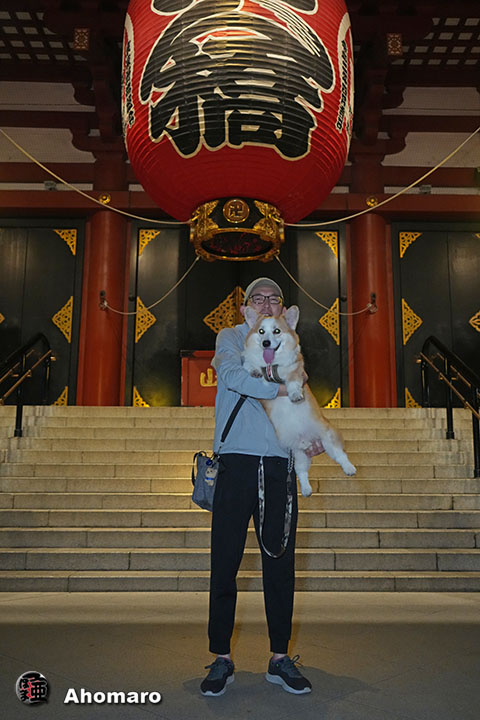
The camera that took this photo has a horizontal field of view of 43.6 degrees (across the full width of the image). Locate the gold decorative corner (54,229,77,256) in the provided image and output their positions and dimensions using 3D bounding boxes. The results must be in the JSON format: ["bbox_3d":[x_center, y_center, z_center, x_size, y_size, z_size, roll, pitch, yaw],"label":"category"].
[{"bbox_3d":[-3.159,-2.121,10.863,0.411,0.495,0.040,0,-9,0],"label":"gold decorative corner"}]

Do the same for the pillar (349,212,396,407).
[{"bbox_3d":[2.312,-0.765,10.551,0.730,3.595,0.680,0,-9,0],"label":"pillar"}]

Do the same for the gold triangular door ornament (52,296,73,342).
[{"bbox_3d":[-3.148,-0.715,10.640,0.341,0.847,0.040,0,-9,0],"label":"gold triangular door ornament"}]

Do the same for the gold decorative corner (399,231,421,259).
[{"bbox_3d":[3.104,-2.078,10.861,0.393,0.501,0.040,0,-9,0],"label":"gold decorative corner"}]

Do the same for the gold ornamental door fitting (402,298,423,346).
[{"bbox_3d":[3.072,-0.685,10.641,0.346,0.835,0.040,0,-9,0],"label":"gold ornamental door fitting"}]

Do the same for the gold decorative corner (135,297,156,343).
[{"bbox_3d":[-1.658,-0.712,10.641,0.346,0.842,0.040,0,-9,0],"label":"gold decorative corner"}]

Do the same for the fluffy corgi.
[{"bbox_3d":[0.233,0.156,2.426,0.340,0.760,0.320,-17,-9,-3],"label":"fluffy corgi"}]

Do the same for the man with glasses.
[{"bbox_3d":[0.073,0.475,2.580,0.500,1.744,0.440,0,-9,0],"label":"man with glasses"}]

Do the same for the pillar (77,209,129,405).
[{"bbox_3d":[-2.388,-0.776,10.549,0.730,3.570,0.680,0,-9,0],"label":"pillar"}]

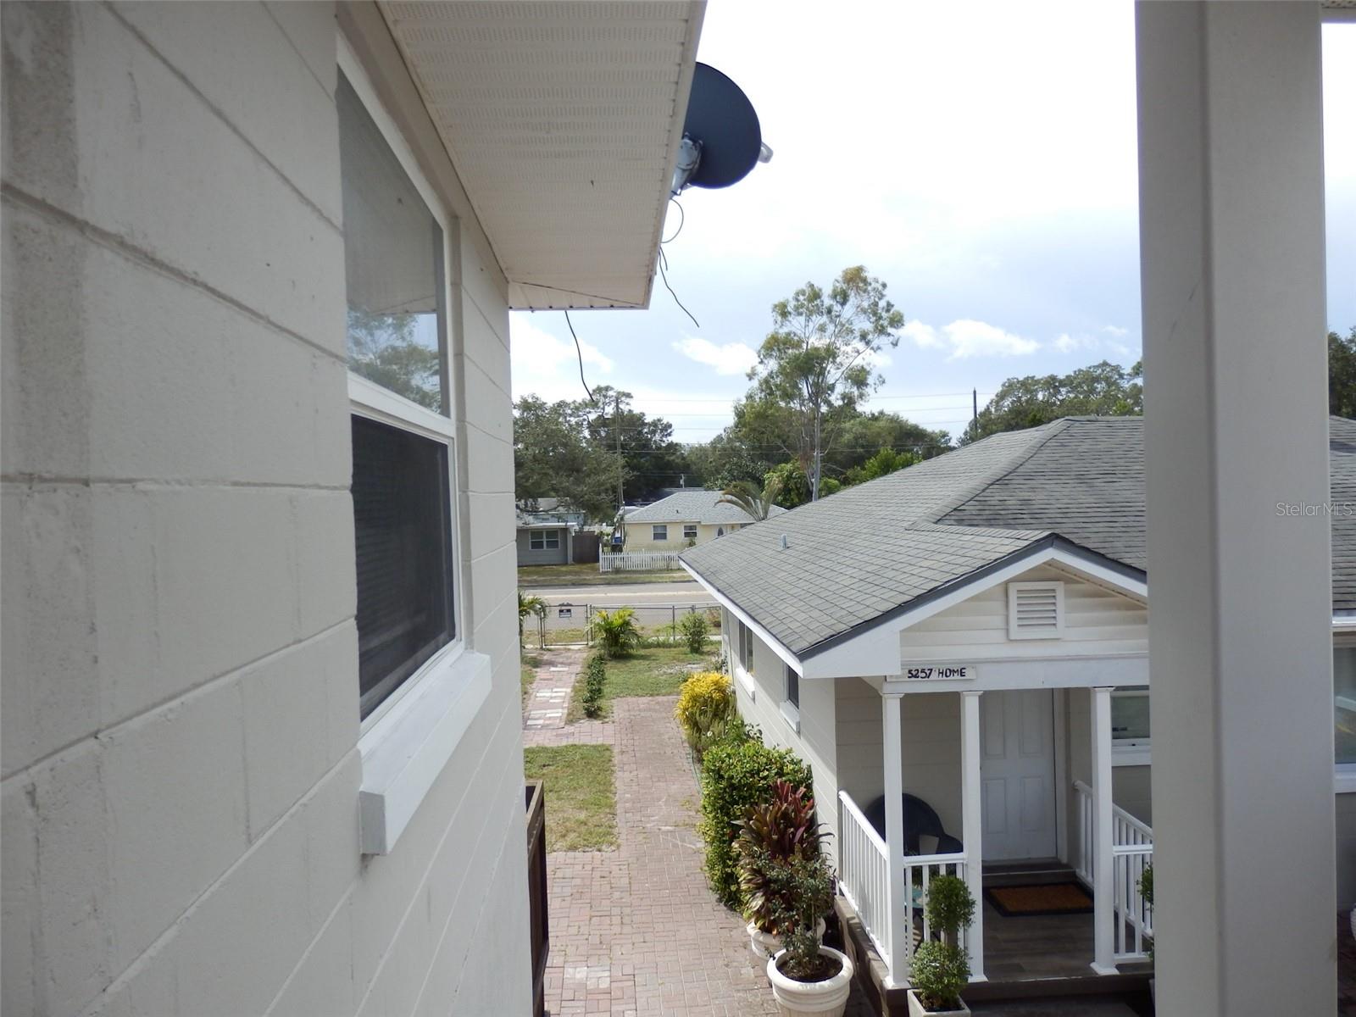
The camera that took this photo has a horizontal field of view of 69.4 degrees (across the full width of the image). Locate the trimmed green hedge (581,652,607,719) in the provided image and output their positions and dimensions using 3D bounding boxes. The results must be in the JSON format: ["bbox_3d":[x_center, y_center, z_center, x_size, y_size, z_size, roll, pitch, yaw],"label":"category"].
[{"bbox_3d":[-1.704,3.629,20.437,0.450,0.460,4.600,-2,1,-2],"label":"trimmed green hedge"}]

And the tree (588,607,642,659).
[{"bbox_3d":[-1.630,3.152,25.054,1.360,1.290,1.250,-2,1,0],"label":"tree"}]

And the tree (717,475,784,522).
[{"bbox_3d":[4.292,0.638,57.034,4.000,5.160,3.700,-2,1,0],"label":"tree"}]

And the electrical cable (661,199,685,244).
[{"bbox_3d":[-0.025,-1.057,3.600,0.120,0.180,0.150,-2,1,0],"label":"electrical cable"}]

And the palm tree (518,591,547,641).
[{"bbox_3d":[-4.154,3.005,25.708,1.450,1.700,1.390,-2,1,0],"label":"palm tree"}]

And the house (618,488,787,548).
[{"bbox_3d":[2.424,0.915,71.756,12.600,4.320,8.800,-2,1,-2],"label":"house"}]

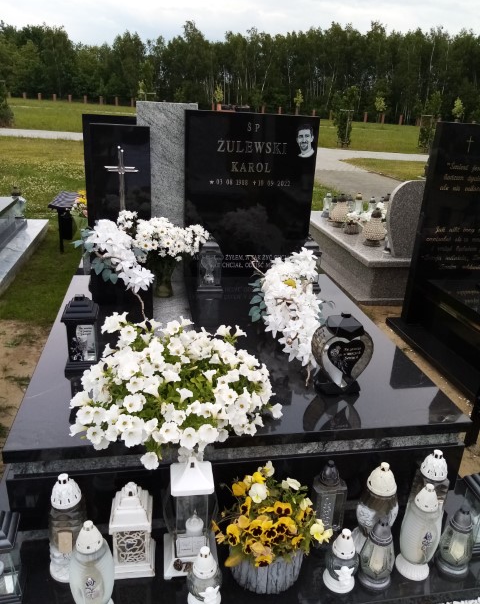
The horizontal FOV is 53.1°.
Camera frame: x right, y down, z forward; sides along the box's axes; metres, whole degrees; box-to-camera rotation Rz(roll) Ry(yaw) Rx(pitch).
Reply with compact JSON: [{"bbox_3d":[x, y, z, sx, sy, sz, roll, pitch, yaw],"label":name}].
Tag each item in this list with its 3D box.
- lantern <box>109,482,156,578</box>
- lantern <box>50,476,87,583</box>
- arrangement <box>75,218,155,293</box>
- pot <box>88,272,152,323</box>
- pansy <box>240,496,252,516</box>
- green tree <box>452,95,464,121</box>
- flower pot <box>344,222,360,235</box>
[{"bbox_3d":[-0.323,0.669,1.446,0.132,0.328,0.130,0,22,-8],"label":"lantern"},{"bbox_3d":[-0.513,0.654,1.424,0.115,0.355,0.115,-6,24,-22],"label":"lantern"},{"bbox_3d":[-0.620,-0.250,2.419,0.367,0.306,0.286,-1,23,-10],"label":"arrangement"},{"bbox_3d":[-0.611,-0.064,2.478,0.286,0.204,0.255,-1,23,-10],"label":"pot"},{"bbox_3d":[0.019,0.590,1.386,0.045,0.055,0.027,17,6,31],"label":"pansy"},{"bbox_3d":[18.833,-16.226,41.822,1.020,3.037,1.020,-1,23,-10],"label":"green tree"},{"bbox_3d":[1.050,-0.704,4.497,0.143,0.112,0.143,3,22,-1],"label":"flower pot"}]

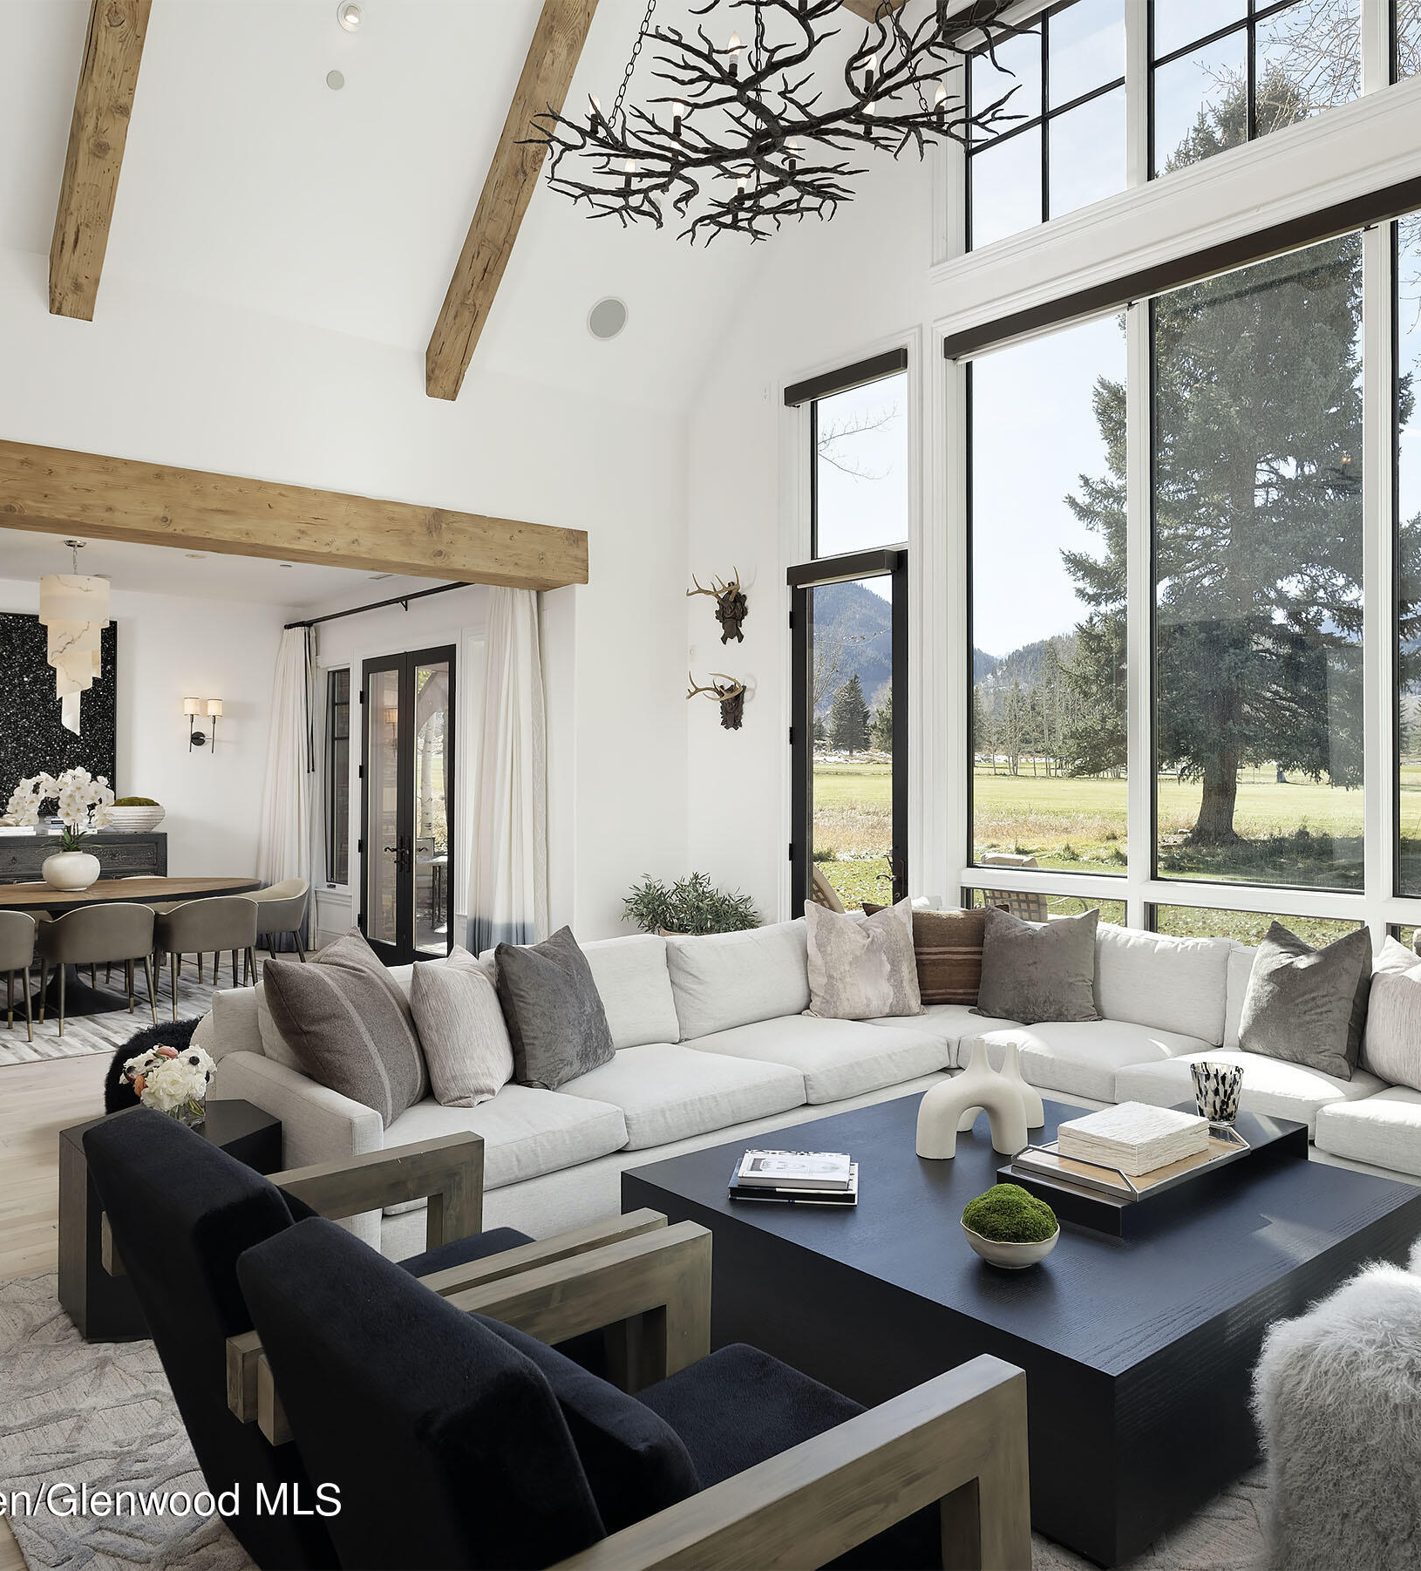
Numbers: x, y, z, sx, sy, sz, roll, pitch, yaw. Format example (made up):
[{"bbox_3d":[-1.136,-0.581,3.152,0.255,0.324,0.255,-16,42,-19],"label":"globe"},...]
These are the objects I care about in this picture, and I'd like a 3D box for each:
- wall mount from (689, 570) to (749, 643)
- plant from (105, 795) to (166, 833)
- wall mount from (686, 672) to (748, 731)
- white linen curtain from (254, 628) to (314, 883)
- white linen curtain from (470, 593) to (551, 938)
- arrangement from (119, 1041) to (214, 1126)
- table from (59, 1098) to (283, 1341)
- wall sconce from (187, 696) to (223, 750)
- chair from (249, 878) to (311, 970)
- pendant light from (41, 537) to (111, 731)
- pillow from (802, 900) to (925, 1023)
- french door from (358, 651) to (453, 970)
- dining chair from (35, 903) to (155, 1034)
[{"bbox_3d":[0.062,-1.102,7.735,0.240,0.440,0.370,0,0,-41],"label":"wall mount"},{"bbox_3d":[-4.548,0.236,9.816,0.440,0.280,0.440,0,0,-41],"label":"plant"},{"bbox_3d":[0.054,-0.506,7.679,0.230,0.330,0.360,0,1,-41],"label":"wall mount"},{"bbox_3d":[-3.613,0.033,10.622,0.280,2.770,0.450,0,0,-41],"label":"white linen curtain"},{"bbox_3d":[-1.340,0.033,8.099,0.170,2.720,0.800,0,0,-41],"label":"white linen curtain"},{"bbox_3d":[-1.523,0.839,3.510,0.250,0.240,0.250,0,0,-41],"label":"arrangement"},{"bbox_3d":[-1.513,1.199,3.500,0.530,0.480,0.610,0,0,-41],"label":"table"},{"bbox_3d":[-4.119,-0.500,10.191,0.270,0.450,0.140,0,0,-41],"label":"wall sconce"},{"bbox_3d":[-3.138,1.045,8.774,0.550,0.755,0.570,0,0,-41],"label":"chair"},{"bbox_3d":[-4.028,-0.923,7.875,0.410,1.230,0.410,0,0,-41],"label":"pendant light"},{"bbox_3d":[0.673,0.765,5.450,0.500,0.510,0.170,0,-12,4],"label":"pillow"},{"bbox_3d":[-2.266,0.206,9.350,0.080,2.400,1.460,0,0,-41],"label":"french door"},{"bbox_3d":[-3.648,1.053,7.423,0.580,0.750,0.580,0,0,-41],"label":"dining chair"}]

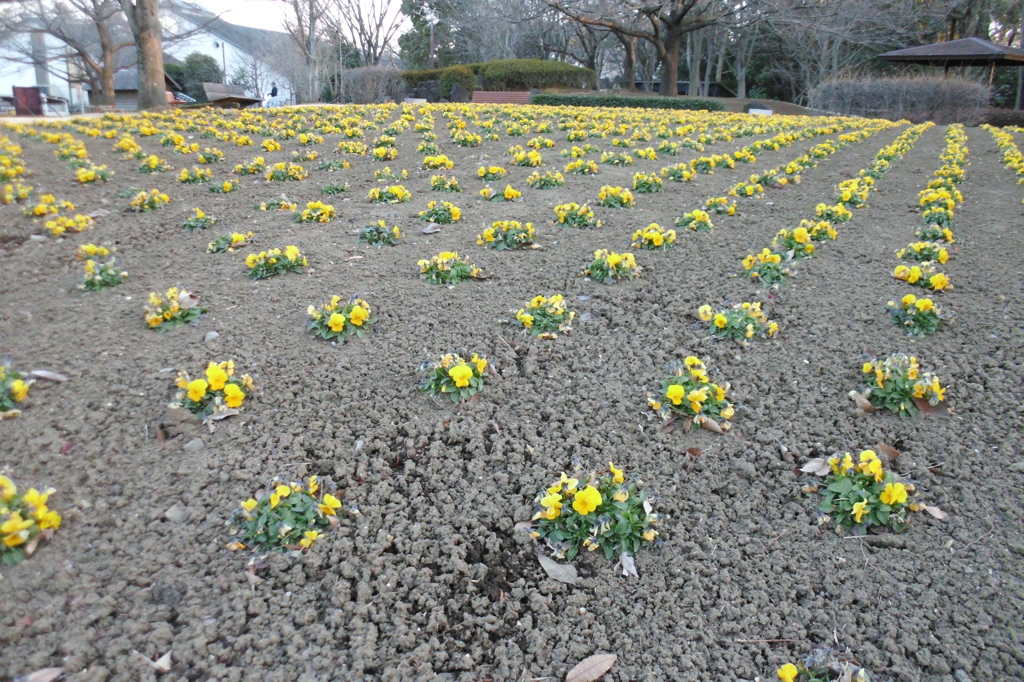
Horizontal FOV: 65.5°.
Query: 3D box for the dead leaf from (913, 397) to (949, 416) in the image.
[{"bbox_3d":[0.947,0.148,1.785,0.088,0.015,0.050,21,33,35],"label":"dead leaf"}]

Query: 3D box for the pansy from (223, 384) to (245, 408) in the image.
[{"bbox_3d":[-0.588,0.117,1.680,0.046,0.051,0.020,-7,0,-24],"label":"pansy"}]

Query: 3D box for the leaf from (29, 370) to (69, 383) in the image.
[{"bbox_3d":[-1.248,0.095,2.146,0.118,0.018,0.036,7,23,13],"label":"leaf"}]

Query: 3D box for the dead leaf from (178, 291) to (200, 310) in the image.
[{"bbox_3d":[-1.011,-0.127,2.487,0.072,0.053,0.040,-6,19,-22],"label":"dead leaf"}]

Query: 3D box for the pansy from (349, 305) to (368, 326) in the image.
[{"bbox_3d":[-0.395,-0.066,2.051,0.048,0.052,0.020,0,1,1],"label":"pansy"}]

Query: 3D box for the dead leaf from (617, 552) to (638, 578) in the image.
[{"bbox_3d":[0.232,0.447,1.587,0.032,0.025,0.054,-3,24,-10],"label":"dead leaf"}]

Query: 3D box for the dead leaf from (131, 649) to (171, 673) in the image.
[{"bbox_3d":[-0.617,0.547,1.362,0.065,0.024,0.035,4,24,6],"label":"dead leaf"}]

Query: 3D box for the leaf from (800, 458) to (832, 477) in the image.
[{"bbox_3d":[0.605,0.249,1.573,0.042,0.016,0.072,23,34,37],"label":"leaf"}]

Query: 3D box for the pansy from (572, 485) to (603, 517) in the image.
[{"bbox_3d":[0.129,0.273,1.354,0.049,0.050,0.020,5,-5,17],"label":"pansy"}]

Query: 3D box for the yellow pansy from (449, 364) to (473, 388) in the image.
[{"bbox_3d":[-0.136,0.091,2.097,0.063,0.059,0.024,0,9,-4],"label":"yellow pansy"}]

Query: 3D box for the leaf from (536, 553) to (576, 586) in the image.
[{"bbox_3d":[0.073,0.376,1.306,0.085,0.014,0.045,13,29,23],"label":"leaf"}]

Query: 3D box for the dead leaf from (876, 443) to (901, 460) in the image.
[{"bbox_3d":[0.775,0.225,1.630,0.027,0.012,0.060,-6,27,-13],"label":"dead leaf"}]

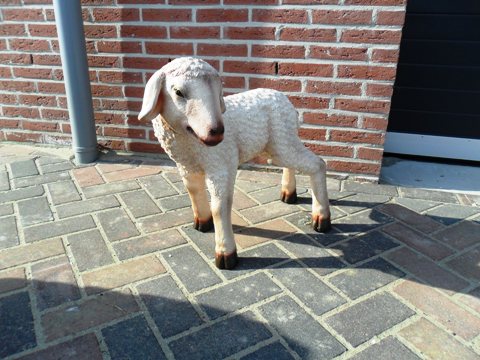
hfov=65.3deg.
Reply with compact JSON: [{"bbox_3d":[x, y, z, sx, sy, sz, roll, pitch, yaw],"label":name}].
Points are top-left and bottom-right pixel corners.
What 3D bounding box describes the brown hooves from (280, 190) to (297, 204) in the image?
[{"bbox_3d":[0.172,0.054,1.308,0.049,0.042,0.045,-15,27,-37],"label":"brown hooves"}]

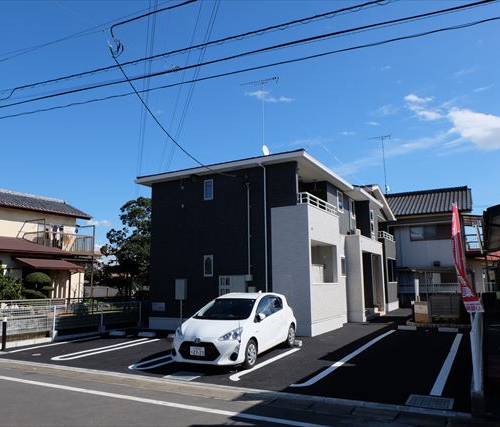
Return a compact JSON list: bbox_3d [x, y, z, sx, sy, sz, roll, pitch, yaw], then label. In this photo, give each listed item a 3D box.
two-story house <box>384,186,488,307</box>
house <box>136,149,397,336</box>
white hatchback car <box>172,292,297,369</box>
[{"bbox_3d":[12.151,2.321,29.998,7.800,7.700,8.000,-6,-10,28],"label":"two-story house"},{"bbox_3d":[2.101,1.788,20.265,7.100,6.100,14.200,-6,-10,28],"label":"house"},{"bbox_3d":[-0.236,2.678,10.228,1.695,1.455,3.995,-5,-8,24],"label":"white hatchback car"}]

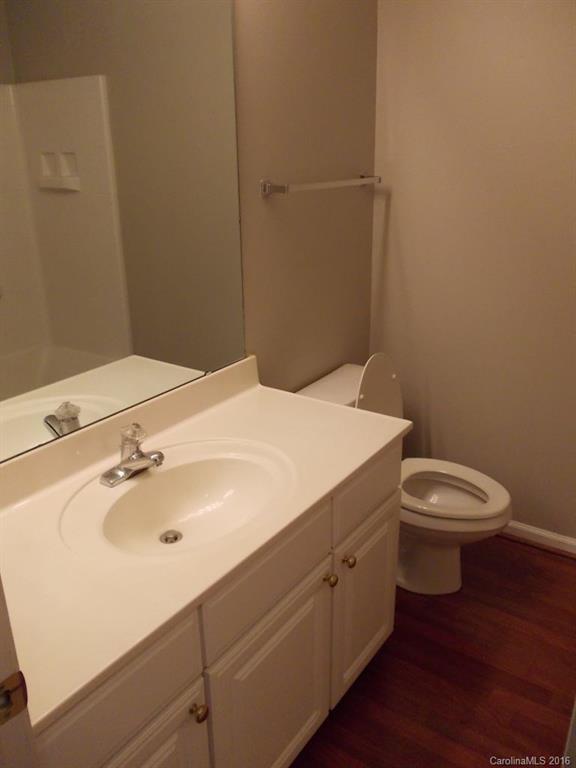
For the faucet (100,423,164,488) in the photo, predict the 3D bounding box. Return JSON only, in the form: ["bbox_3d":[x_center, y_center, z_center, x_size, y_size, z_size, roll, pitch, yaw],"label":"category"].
[{"bbox_3d":[-0.338,0.156,1.452,0.142,0.127,0.163,13,25,33],"label":"faucet"}]

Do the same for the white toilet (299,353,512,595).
[{"bbox_3d":[0.435,0.305,2.237,0.737,0.838,0.421,13,25,33],"label":"white toilet"}]

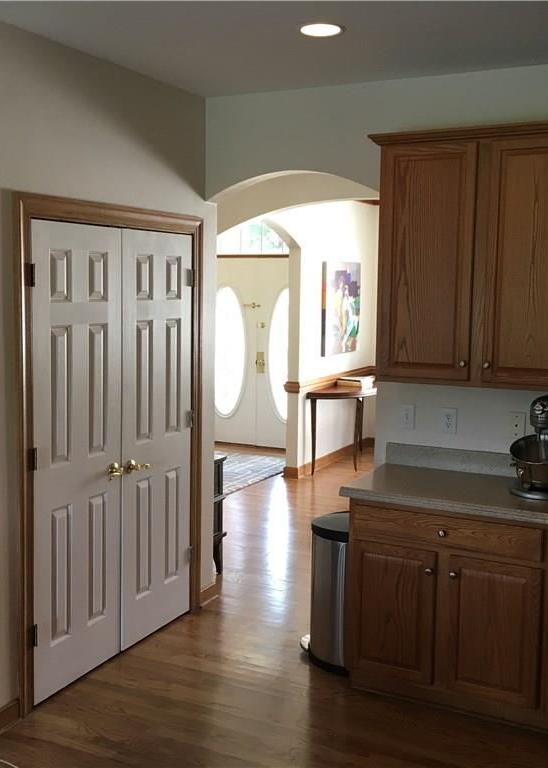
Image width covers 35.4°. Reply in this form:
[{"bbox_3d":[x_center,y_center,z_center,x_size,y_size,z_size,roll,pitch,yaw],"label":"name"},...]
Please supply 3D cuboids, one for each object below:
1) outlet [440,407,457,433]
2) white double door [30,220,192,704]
[{"bbox_3d":[0.840,0.178,4.116,0.077,0.120,0.010,4,7,27],"label":"outlet"},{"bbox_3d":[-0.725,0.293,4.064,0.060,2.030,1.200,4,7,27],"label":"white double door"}]

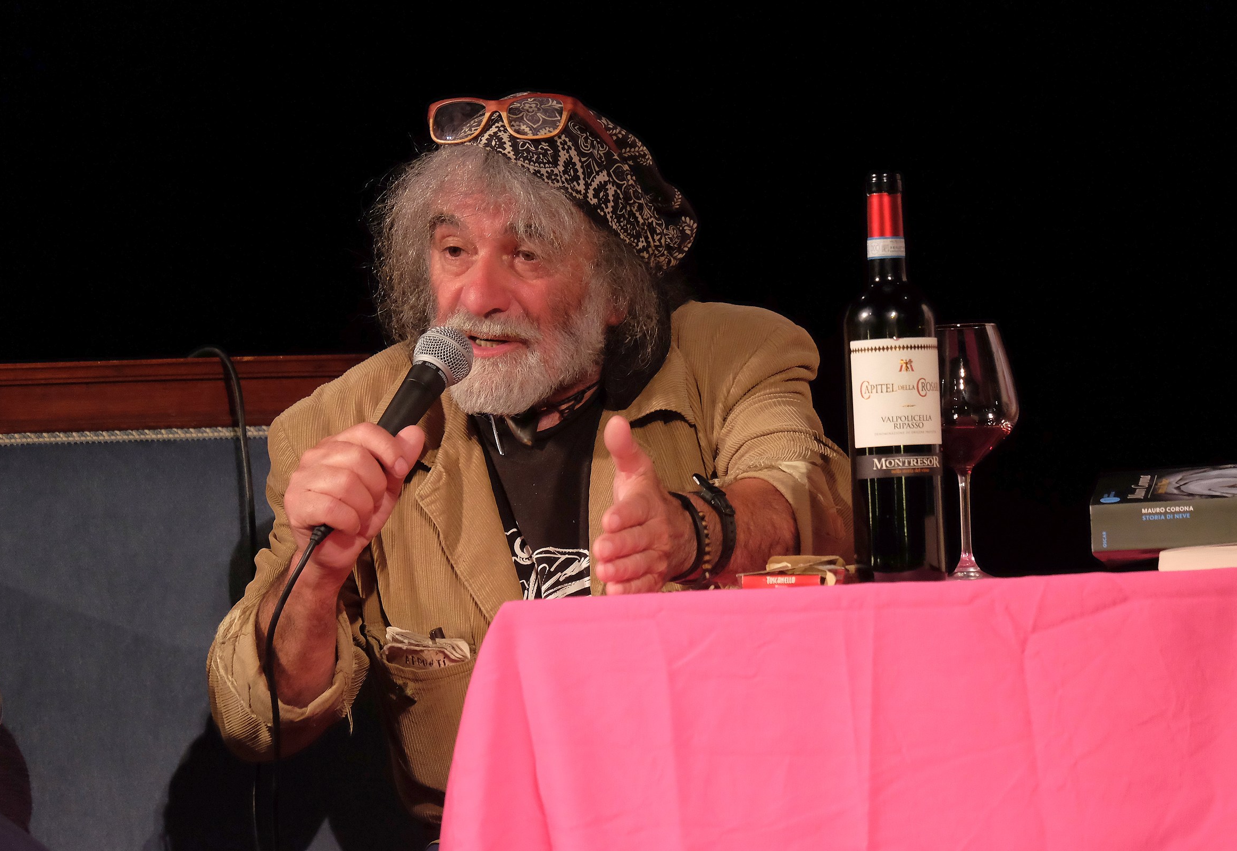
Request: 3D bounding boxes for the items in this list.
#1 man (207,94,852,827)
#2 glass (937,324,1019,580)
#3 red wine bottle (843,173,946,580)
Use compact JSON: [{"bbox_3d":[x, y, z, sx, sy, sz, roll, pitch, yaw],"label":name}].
[{"bbox_3d":[-0.063,0.316,8.930,0.560,1.190,0.760,-2,-1,7],"label":"man"},{"bbox_3d":[0.283,0.023,8.710,0.091,0.212,0.091,-2,-1,0],"label":"glass"},{"bbox_3d":[0.223,-0.038,8.620,0.075,0.333,0.075,-2,-1,0],"label":"red wine bottle"}]

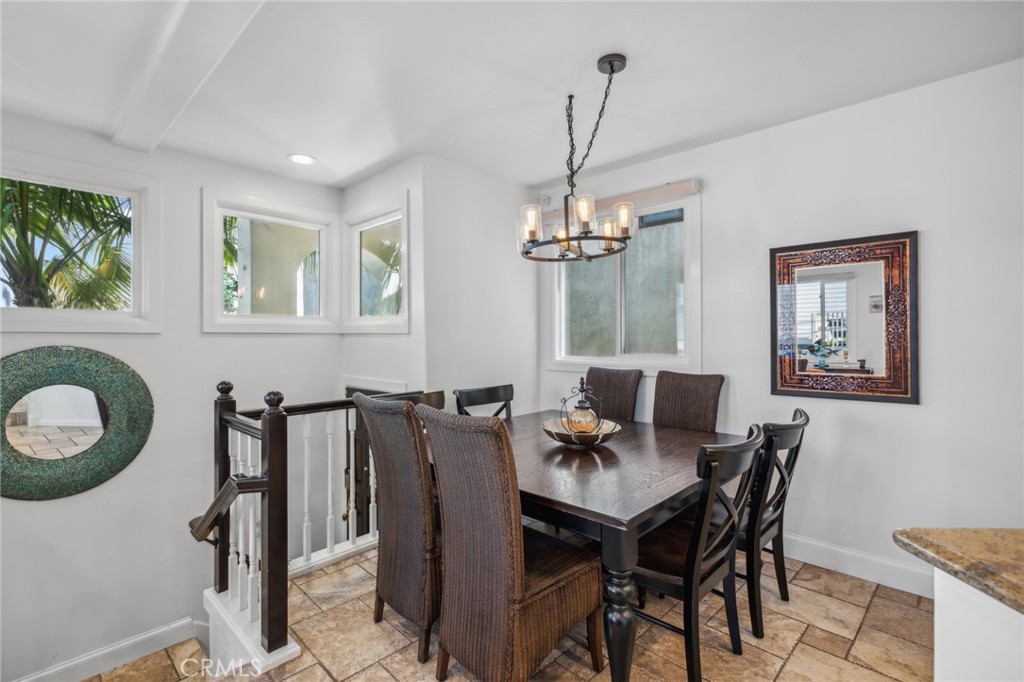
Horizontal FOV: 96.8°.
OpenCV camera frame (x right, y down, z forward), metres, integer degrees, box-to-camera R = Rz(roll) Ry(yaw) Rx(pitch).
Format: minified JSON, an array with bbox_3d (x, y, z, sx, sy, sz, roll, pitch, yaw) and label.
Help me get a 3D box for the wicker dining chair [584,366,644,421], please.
[{"bbox_3d":[0.538,0.742,3.135,0.451,1.034,0.572,0,0,44],"label":"wicker dining chair"}]

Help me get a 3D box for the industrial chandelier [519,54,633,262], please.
[{"bbox_3d":[0.371,-0.919,2.509,0.736,0.878,0.632,0,0,44],"label":"industrial chandelier"}]

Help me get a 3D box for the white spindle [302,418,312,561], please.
[{"bbox_3d":[-1.225,0.873,2.730,0.032,0.873,0.032,0,0,44],"label":"white spindle"}]

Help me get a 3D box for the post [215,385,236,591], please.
[{"bbox_3d":[-1.522,0.762,2.416,0.082,1.098,0.082,0,0,44],"label":"post"}]

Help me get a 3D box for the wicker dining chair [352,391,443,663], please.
[{"bbox_3d":[-0.365,0.795,2.189,0.472,1.099,0.612,0,0,44],"label":"wicker dining chair"}]

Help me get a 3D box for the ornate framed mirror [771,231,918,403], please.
[{"bbox_3d":[1.781,-0.113,2.478,0.653,0.860,0.030,0,0,45],"label":"ornate framed mirror"}]

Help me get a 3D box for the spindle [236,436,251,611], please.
[{"bbox_3d":[-1.313,0.879,2.226,0.032,0.863,0.032,0,0,44],"label":"spindle"}]

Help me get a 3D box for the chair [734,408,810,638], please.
[{"bbox_3d":[1.072,0.800,2.222,0.521,0.925,0.635,0,0,-45],"label":"chair"}]

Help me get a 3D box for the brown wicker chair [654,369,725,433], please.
[{"bbox_3d":[0.942,0.743,2.745,0.451,1.034,0.572,0,0,44],"label":"brown wicker chair"}]

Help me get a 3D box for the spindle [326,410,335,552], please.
[{"bbox_3d":[-1.057,0.816,2.654,0.034,0.819,0.034,0,0,-45],"label":"spindle"}]

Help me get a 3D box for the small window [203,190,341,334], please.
[{"bbox_3d":[-1.996,-0.619,3.878,0.100,1.124,1.096,0,0,44],"label":"small window"}]

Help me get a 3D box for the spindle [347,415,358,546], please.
[{"bbox_3d":[-0.963,0.816,2.756,0.034,0.819,0.034,0,0,-45],"label":"spindle"}]

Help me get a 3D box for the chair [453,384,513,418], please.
[{"bbox_3d":[-0.020,0.797,3.096,0.521,0.925,0.635,0,0,-45],"label":"chair"}]

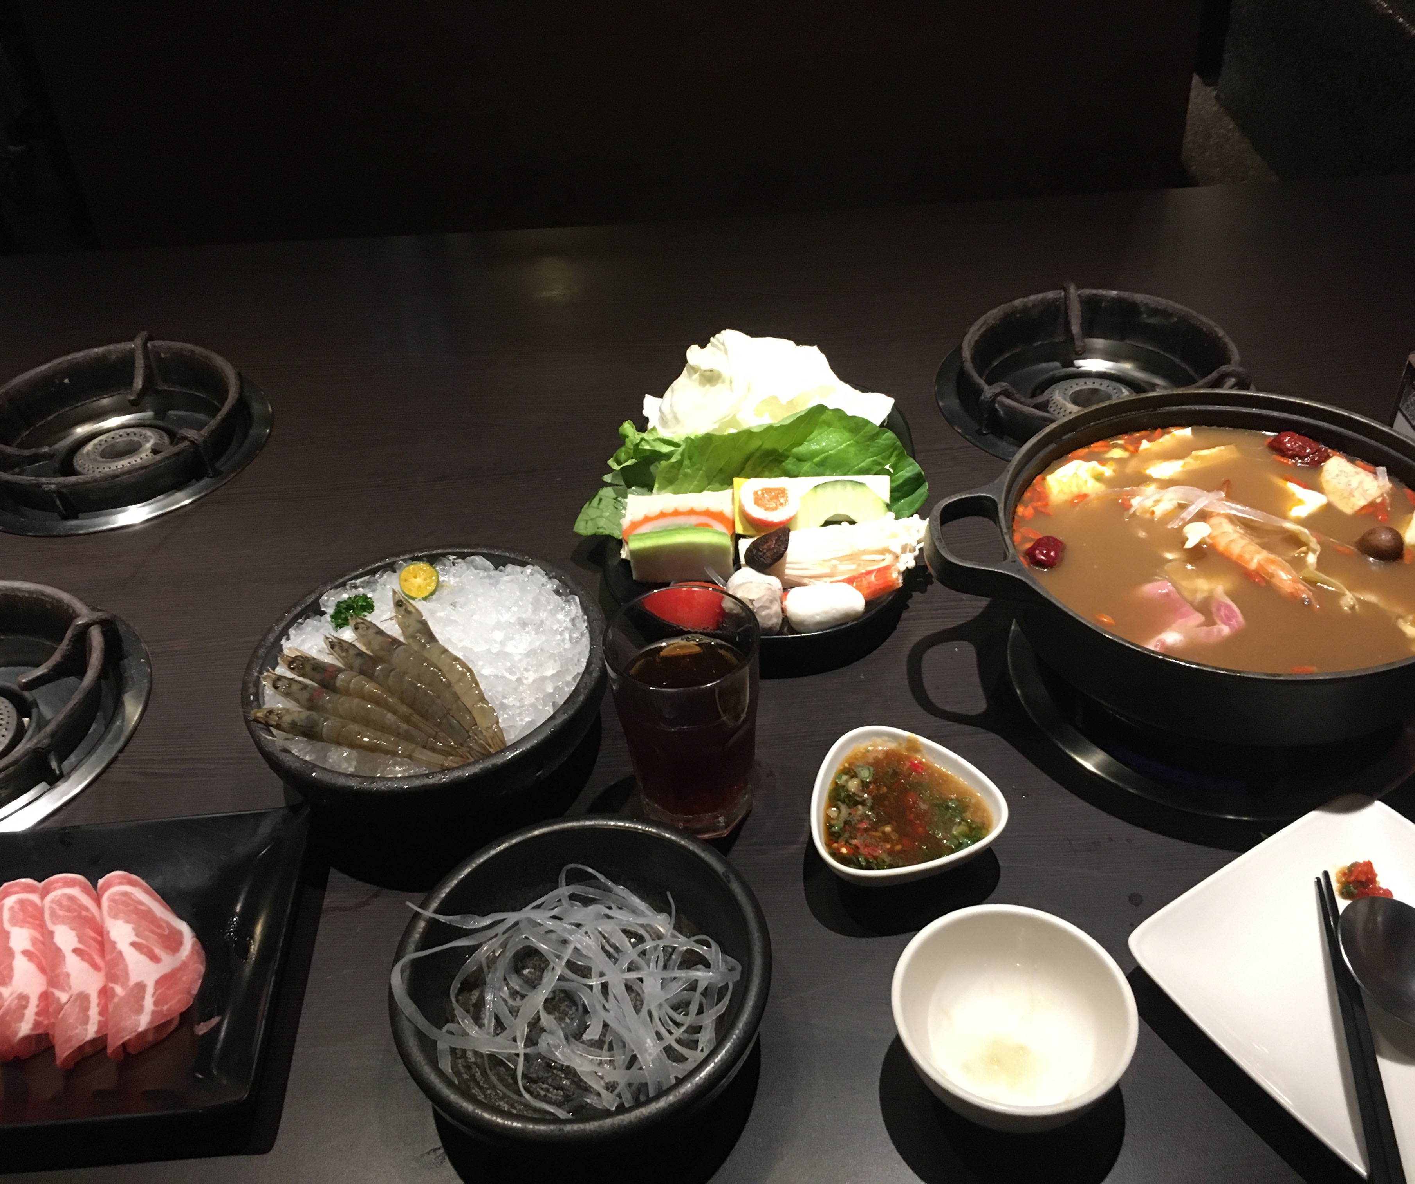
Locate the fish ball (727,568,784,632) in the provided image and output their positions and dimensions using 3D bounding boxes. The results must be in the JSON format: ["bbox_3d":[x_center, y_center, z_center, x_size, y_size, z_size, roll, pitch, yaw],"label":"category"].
[{"bbox_3d":[0.029,0.005,0.779,0.036,0.037,0.036,-3,40,2],"label":"fish ball"}]

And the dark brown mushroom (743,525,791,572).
[{"bbox_3d":[0.035,-0.026,0.787,0.035,0.023,0.024,-37,48,-12],"label":"dark brown mushroom"}]

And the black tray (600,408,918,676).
[{"bbox_3d":[0.032,-0.050,0.837,0.216,0.087,0.216,-3,40,2],"label":"black tray"}]

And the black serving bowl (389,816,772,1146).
[{"bbox_3d":[-0.053,0.182,0.592,0.164,0.057,0.164,-3,40,2],"label":"black serving bowl"}]

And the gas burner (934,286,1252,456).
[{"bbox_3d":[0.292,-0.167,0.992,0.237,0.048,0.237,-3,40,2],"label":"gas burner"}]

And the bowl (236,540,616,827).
[{"bbox_3d":[-0.149,0.061,0.737,0.194,0.068,0.194,-3,40,2],"label":"bowl"}]

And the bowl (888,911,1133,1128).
[{"bbox_3d":[0.129,0.191,0.567,0.100,0.054,0.100,-3,40,2],"label":"bowl"}]

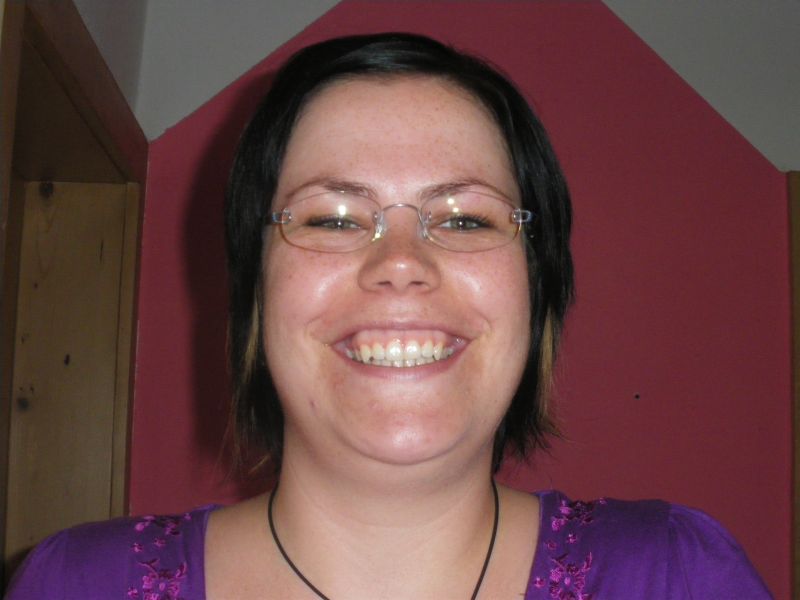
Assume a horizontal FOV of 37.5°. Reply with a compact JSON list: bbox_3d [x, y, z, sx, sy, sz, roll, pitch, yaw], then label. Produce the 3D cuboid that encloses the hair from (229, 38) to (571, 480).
[{"bbox_3d":[-0.001,-0.026,0.690,0.200,0.252,0.195,0,-6,0],"label":"hair"}]

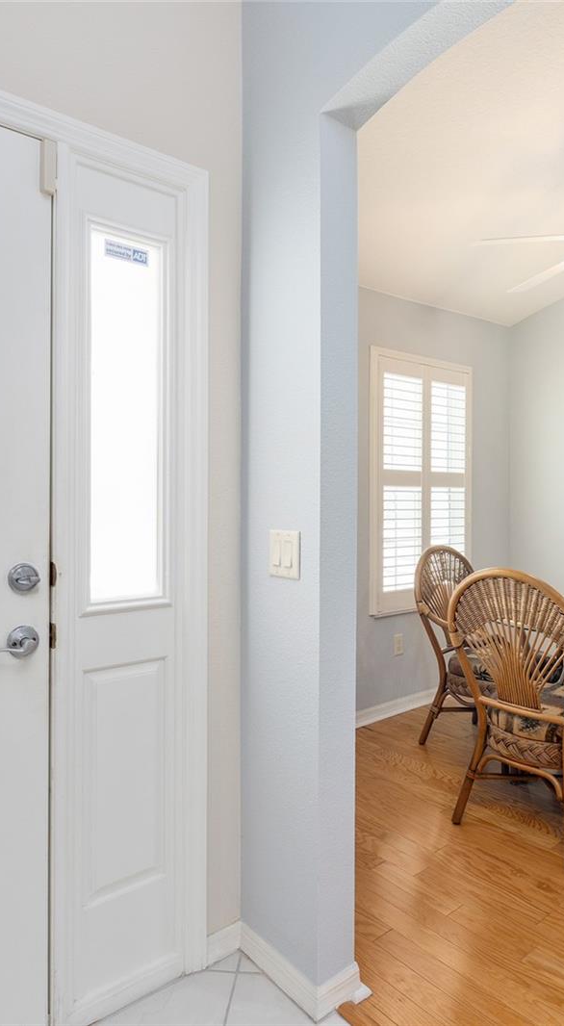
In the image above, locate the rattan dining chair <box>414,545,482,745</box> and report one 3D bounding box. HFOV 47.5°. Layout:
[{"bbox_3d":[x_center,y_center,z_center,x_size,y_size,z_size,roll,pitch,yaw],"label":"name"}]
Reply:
[{"bbox_3d":[1.041,0.700,3.314,0.580,1.010,0.650,0,1,-38],"label":"rattan dining chair"}]

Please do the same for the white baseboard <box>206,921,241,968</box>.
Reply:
[{"bbox_3d":[-0.159,1.165,1.750,0.112,0.081,0.014,0,0,-38],"label":"white baseboard"}]

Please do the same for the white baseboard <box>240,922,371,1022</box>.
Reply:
[{"bbox_3d":[0.050,1.173,1.694,0.165,0.080,0.345,0,1,-39],"label":"white baseboard"}]

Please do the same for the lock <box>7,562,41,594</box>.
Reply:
[{"bbox_3d":[-0.564,0.147,1.412,0.067,0.067,0.038,0,0,-38],"label":"lock"}]

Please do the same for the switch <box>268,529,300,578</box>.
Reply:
[{"bbox_3d":[0.008,0.105,1.631,0.011,0.118,0.121,0,0,-38],"label":"switch"}]

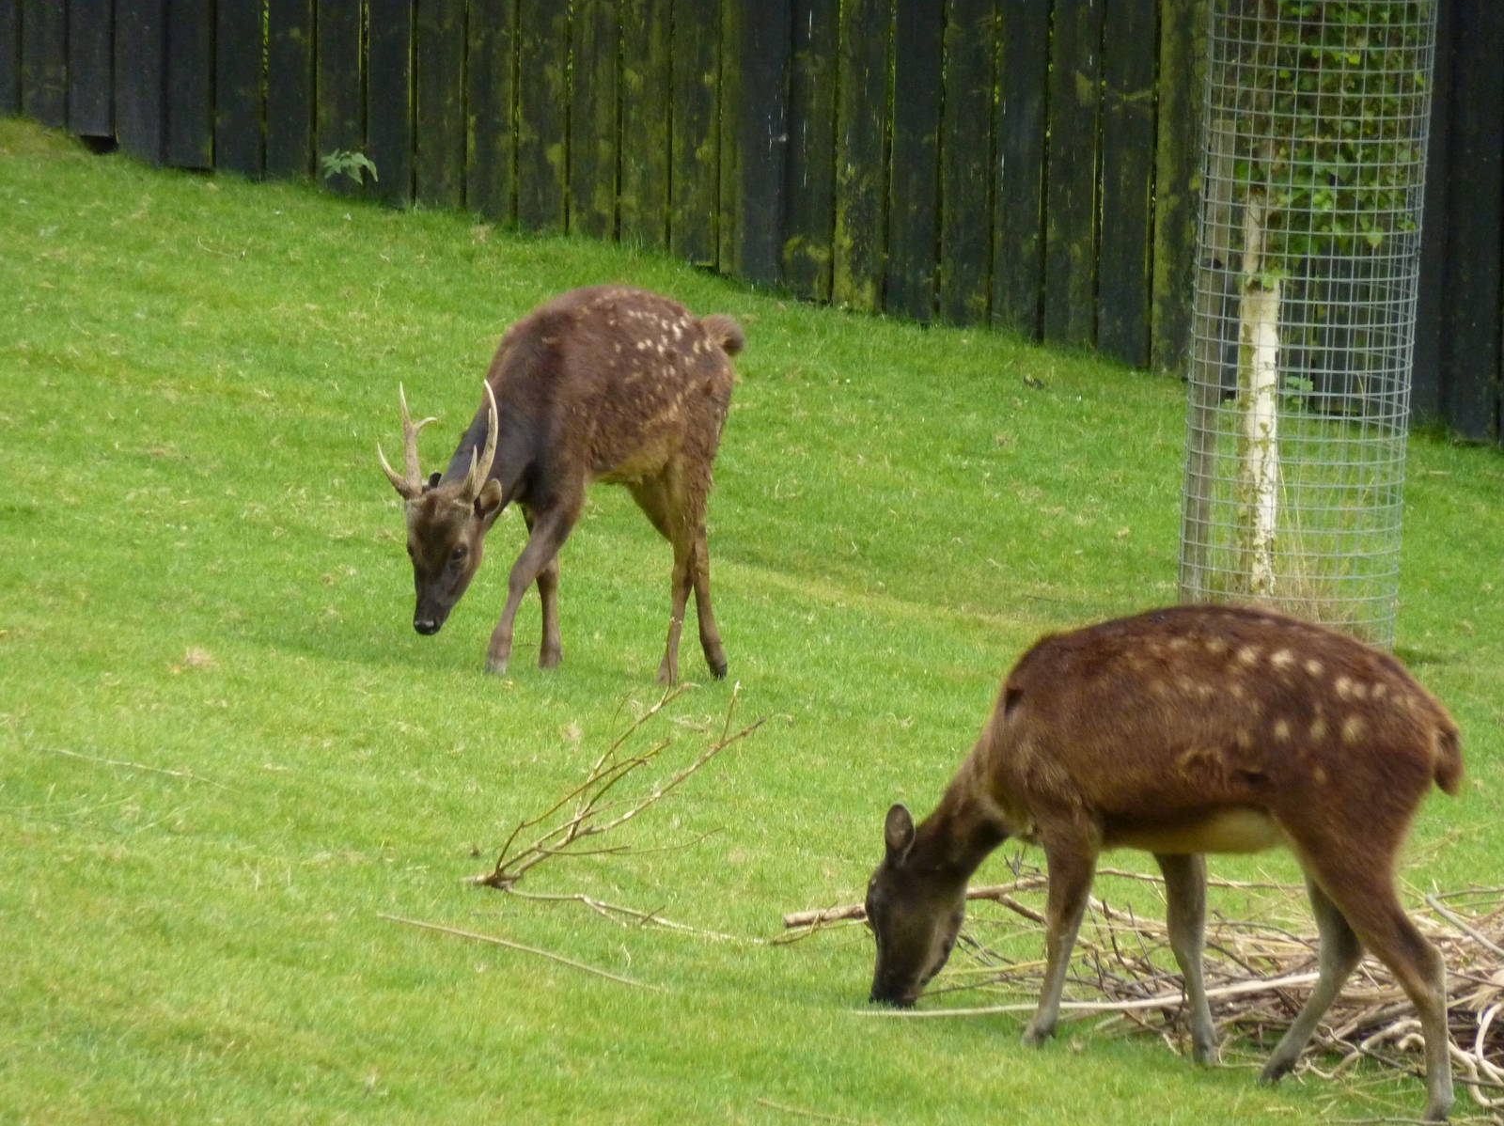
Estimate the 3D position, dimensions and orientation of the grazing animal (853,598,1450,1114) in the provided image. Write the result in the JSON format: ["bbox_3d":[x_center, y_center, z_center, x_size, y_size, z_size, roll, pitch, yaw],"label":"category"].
[{"bbox_3d":[0.651,0.475,20.600,0.940,0.800,0.280,1,6,6],"label":"grazing animal"}]

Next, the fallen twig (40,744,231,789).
[{"bbox_3d":[-1.083,0.360,22.900,0.400,0.025,0.040,12,7,30],"label":"fallen twig"}]

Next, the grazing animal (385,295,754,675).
[{"bbox_3d":[-0.370,-0.155,25.400,0.280,0.780,0.940,5,7,39],"label":"grazing animal"}]

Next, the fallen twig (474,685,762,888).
[{"bbox_3d":[-0.226,0.382,22.250,0.490,0.320,0.450,0,6,0],"label":"fallen twig"}]

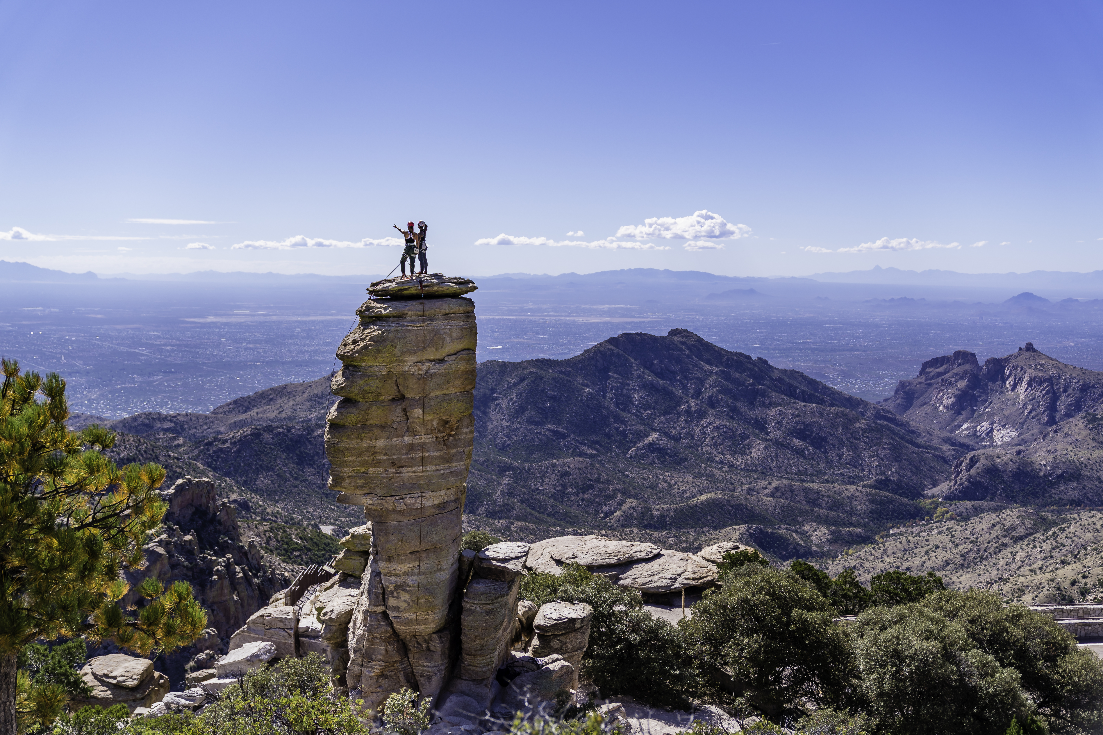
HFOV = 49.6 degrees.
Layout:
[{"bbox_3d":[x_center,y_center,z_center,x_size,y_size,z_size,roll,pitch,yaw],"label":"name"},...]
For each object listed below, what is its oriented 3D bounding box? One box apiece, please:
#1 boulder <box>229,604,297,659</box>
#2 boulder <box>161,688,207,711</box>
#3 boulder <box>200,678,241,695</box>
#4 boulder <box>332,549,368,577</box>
[{"bbox_3d":[-10.816,9.910,45.000,2.500,1.600,2.200,0,5,0],"label":"boulder"},{"bbox_3d":[-12.892,11.676,42.000,1.500,0.600,1.000,0,5,0],"label":"boulder"},{"bbox_3d":[-12.120,11.705,43.800,1.450,0.400,0.950,0,5,0],"label":"boulder"},{"bbox_3d":[-7.100,6.953,42.500,1.300,0.800,1.200,0,5,0],"label":"boulder"}]

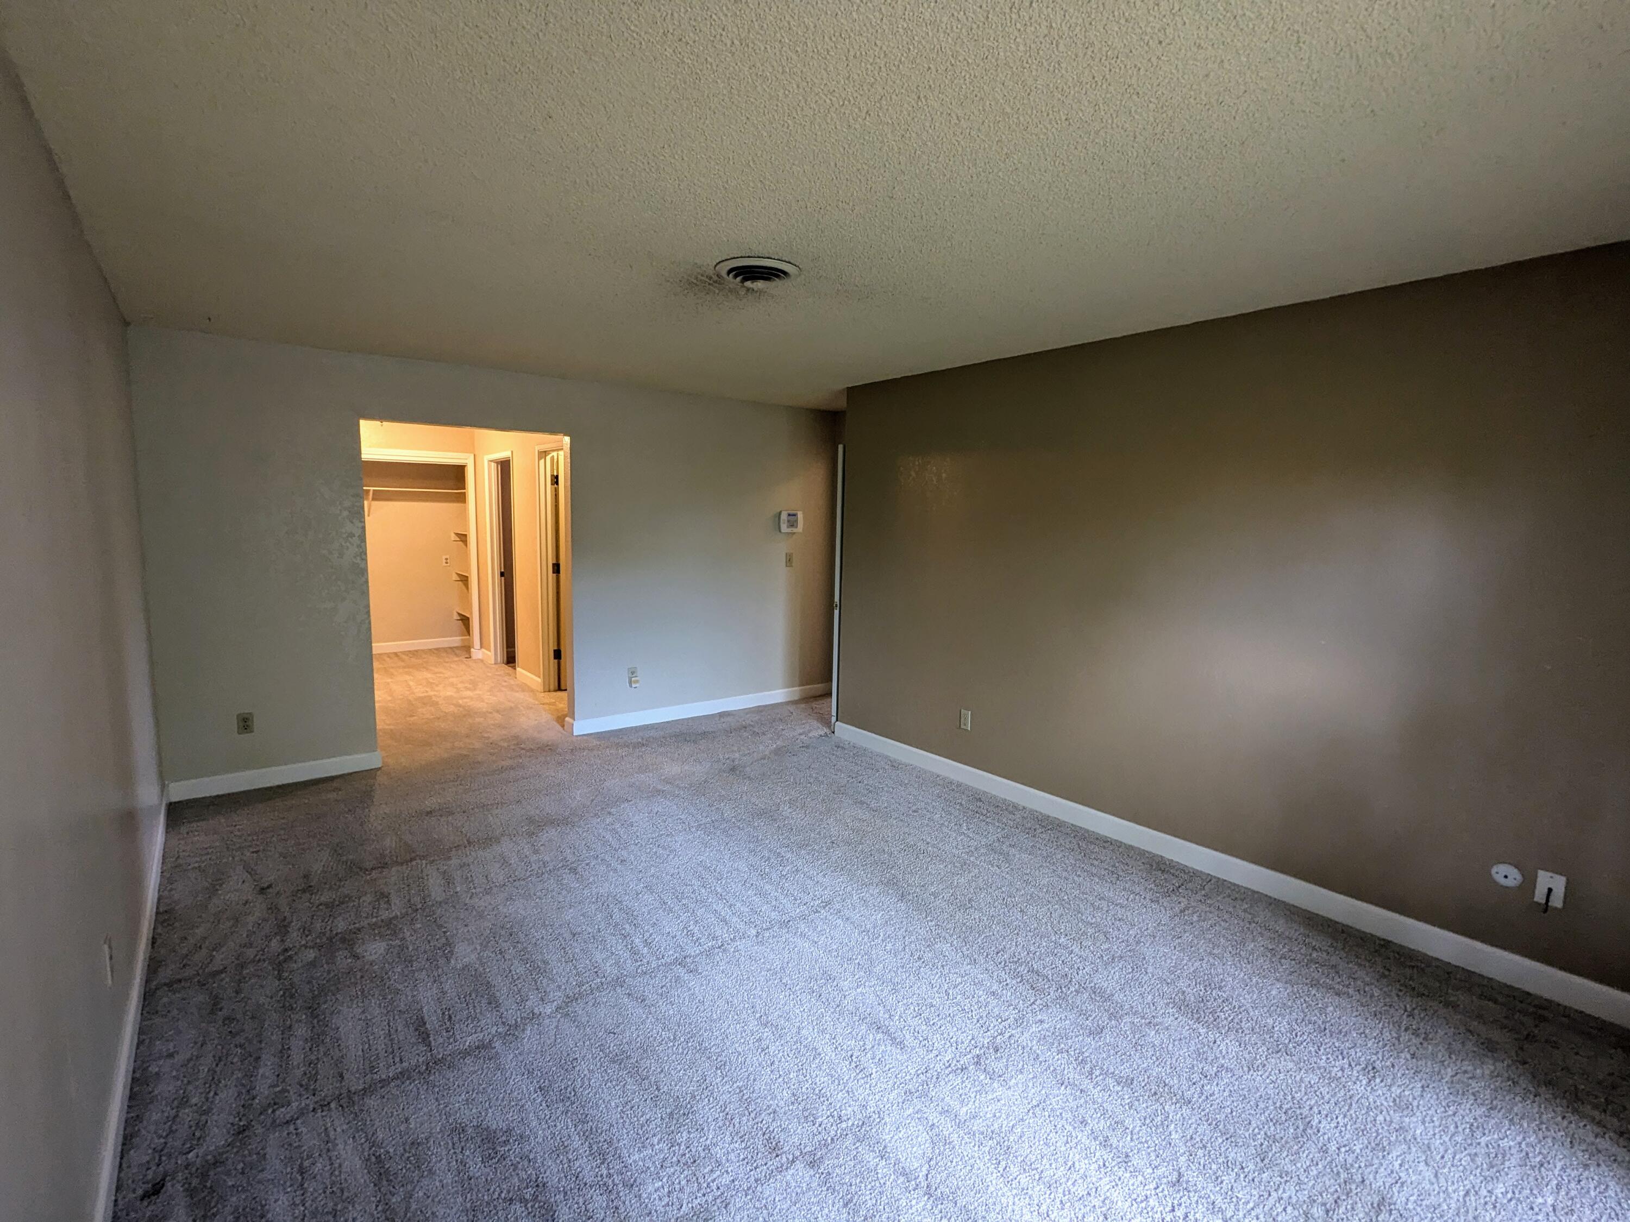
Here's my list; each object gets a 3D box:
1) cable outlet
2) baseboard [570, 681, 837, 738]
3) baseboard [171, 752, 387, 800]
[{"bbox_3d":[2.464,0.933,2.523,0.010,0.114,0.070,-4,9,-38],"label":"cable outlet"},{"bbox_3d":[-0.781,0.764,6.069,2.367,0.109,0.018,-4,9,-38],"label":"baseboard"},{"bbox_3d":[-3.030,0.929,4.285,0.997,0.109,0.018,-4,9,-38],"label":"baseboard"}]

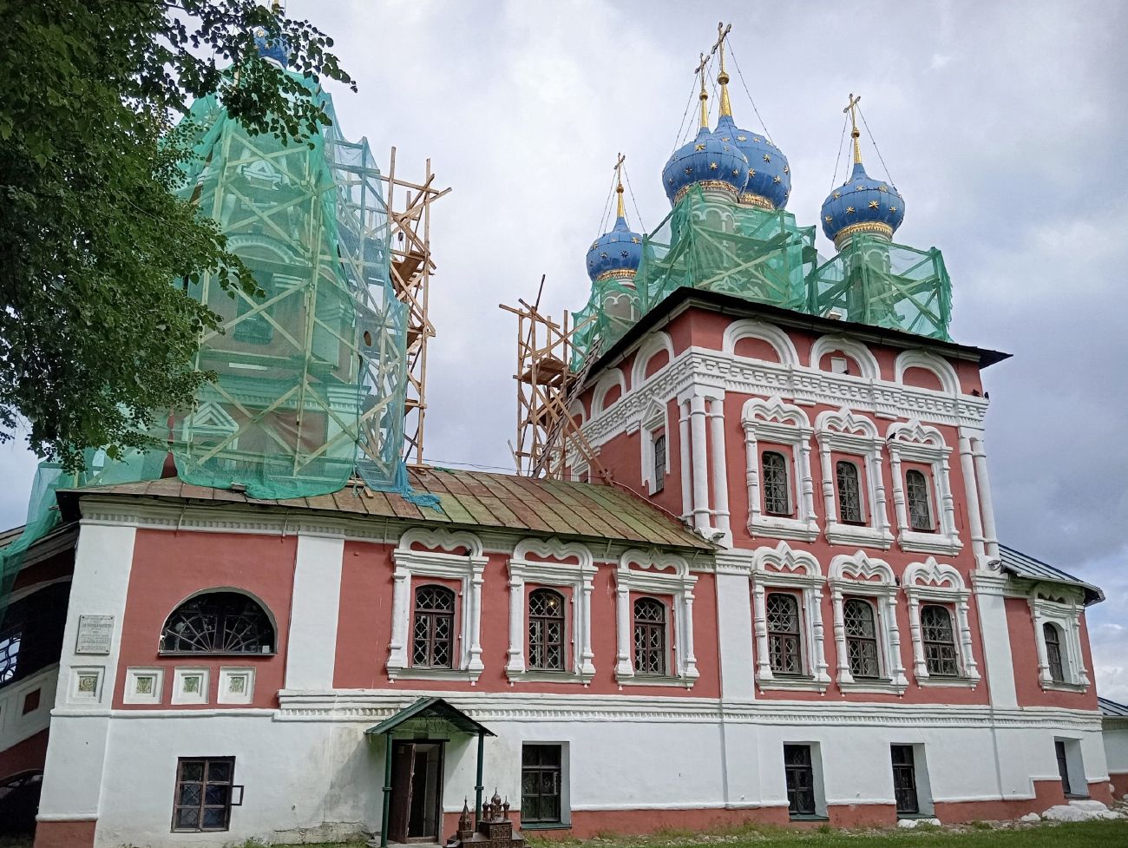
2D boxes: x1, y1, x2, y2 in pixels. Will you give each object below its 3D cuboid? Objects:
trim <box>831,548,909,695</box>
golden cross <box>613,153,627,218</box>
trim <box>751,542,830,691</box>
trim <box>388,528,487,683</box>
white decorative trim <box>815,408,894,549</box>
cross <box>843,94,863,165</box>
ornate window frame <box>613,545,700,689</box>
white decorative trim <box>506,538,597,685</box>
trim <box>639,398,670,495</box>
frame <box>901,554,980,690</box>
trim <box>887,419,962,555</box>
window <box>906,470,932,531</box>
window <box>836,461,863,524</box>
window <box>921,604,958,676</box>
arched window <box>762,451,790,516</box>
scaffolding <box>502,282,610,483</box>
[{"bbox_3d":[8.197,5.327,24.699,2.380,3.760,0.400,7,-19,-20],"label":"trim"},{"bbox_3d":[2.288,-9.715,37.145,0.320,3.010,0.960,7,-19,-20],"label":"golden cross"},{"bbox_3d":[5.491,4.608,22.104,2.137,3.560,0.320,8,-20,-21],"label":"trim"},{"bbox_3d":[-2.800,4.058,20.523,2.240,3.370,0.400,7,-19,-20],"label":"trim"},{"bbox_3d":[8.049,1.422,25.387,2.250,3.950,0.370,7,-19,-20],"label":"white decorative trim"},{"bbox_3d":[10.668,-10.850,33.549,0.283,3.080,0.889,8,-20,-22],"label":"cross"},{"bbox_3d":[2.262,4.762,22.453,2.353,3.434,0.384,8,-20,-22],"label":"ornate window frame"},{"bbox_3d":[-0.275,4.353,21.451,2.323,3.454,0.384,8,-20,-22],"label":"white decorative trim"},{"bbox_3d":[2.666,0.595,26.520,0.380,2.890,1.720,7,-19,-20],"label":"trim"},{"bbox_3d":[10.582,5.524,25.629,2.330,3.520,0.400,7,-19,-20],"label":"frame"},{"bbox_3d":[9.836,1.692,24.899,2.282,3.830,0.320,8,-20,-21],"label":"trim"},{"bbox_3d":[9.737,2.079,25.093,0.680,1.684,0.200,8,-20,-21],"label":"window"},{"bbox_3d":[7.889,1.891,25.494,0.900,1.740,0.200,7,-19,-20],"label":"window"},{"bbox_3d":[10.795,6.154,26.082,1.161,1.990,0.283,8,-20,-22],"label":"window"},{"bbox_3d":[5.681,1.601,24.682,0.900,1.740,0.200,7,-19,-20],"label":"arched window"},{"bbox_3d":[-0.405,-1.027,29.610,2.900,6.500,2.300,7,-19,-20],"label":"scaffolding"}]

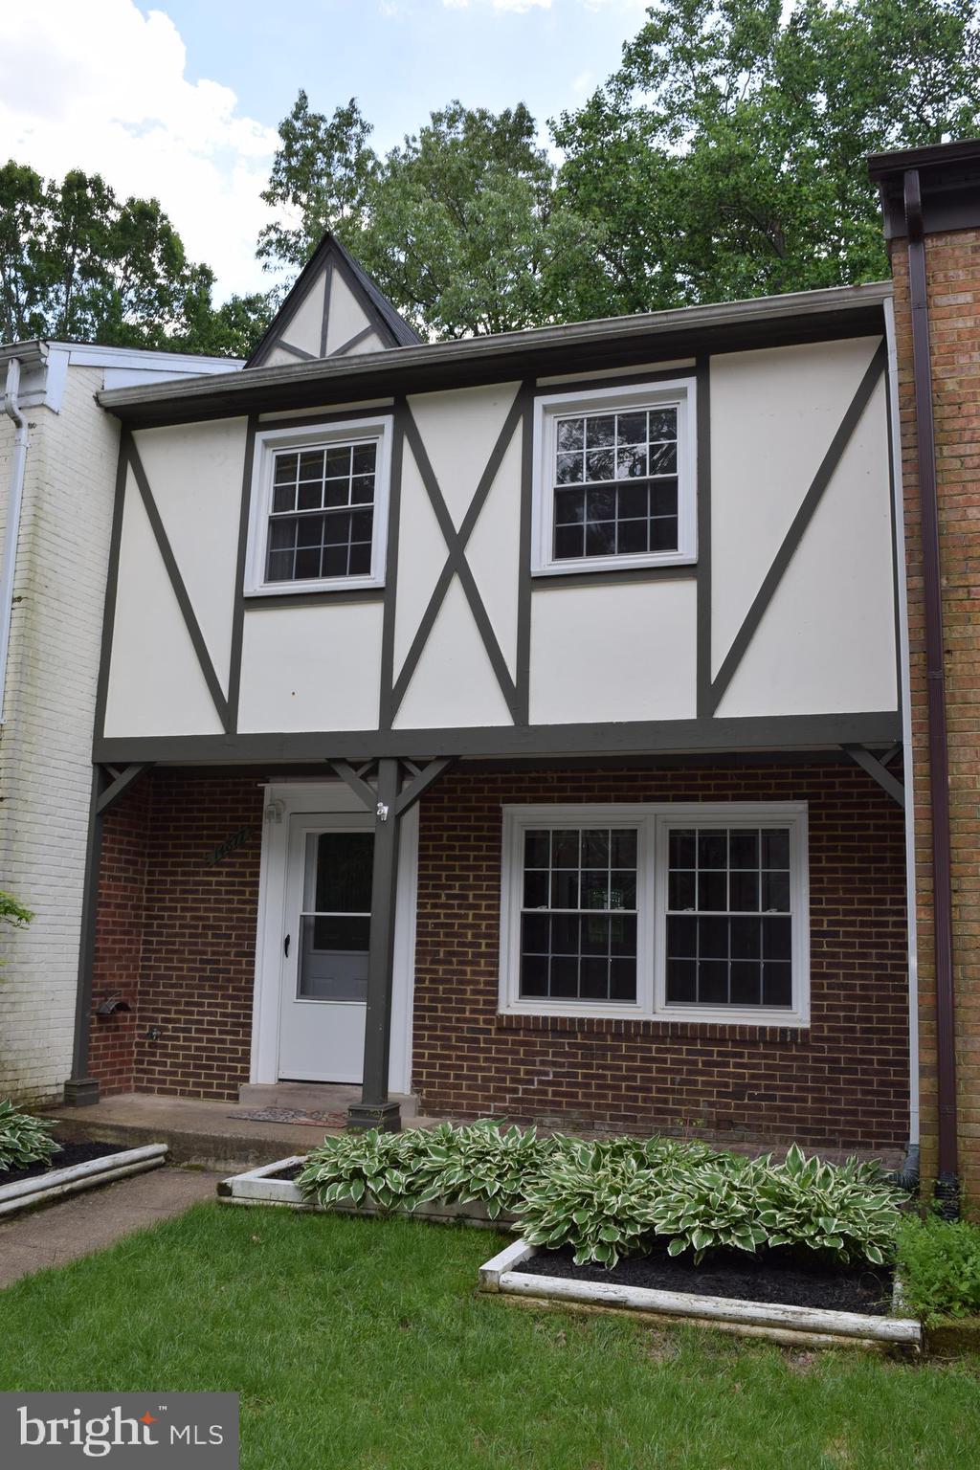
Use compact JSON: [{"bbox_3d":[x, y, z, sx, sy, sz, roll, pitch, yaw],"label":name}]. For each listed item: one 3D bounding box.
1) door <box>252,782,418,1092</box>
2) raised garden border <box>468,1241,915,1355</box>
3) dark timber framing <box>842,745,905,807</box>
[{"bbox_3d":[-1.148,1.483,9.473,1.293,2.268,0.141,-2,-9,19],"label":"door"},{"bbox_3d":[0.953,2.492,5.647,1.940,0.160,0.950,-2,-10,19],"label":"raised garden border"},{"bbox_3d":[2.316,0.249,7.648,0.389,0.404,0.101,-2,-9,19],"label":"dark timber framing"}]

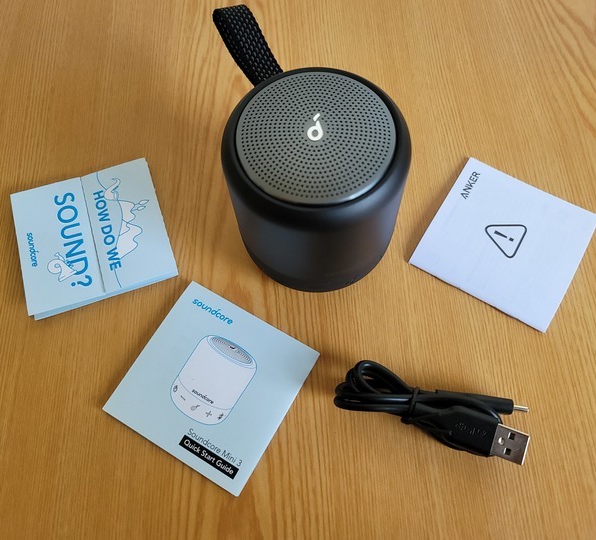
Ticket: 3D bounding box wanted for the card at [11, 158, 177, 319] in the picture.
[{"bbox_3d":[-0.107,-0.019,0.272,0.074,0.006,0.072,-18,68,-4],"label":"card"}]

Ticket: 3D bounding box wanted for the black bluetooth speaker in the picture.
[{"bbox_3d":[0.002,-0.051,0.238,0.075,0.083,0.111,-22,69,-6],"label":"black bluetooth speaker"}]

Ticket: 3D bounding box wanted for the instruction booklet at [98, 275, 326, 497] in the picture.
[{"bbox_3d":[-0.039,0.052,0.242,0.073,0.003,0.072,28,72,13],"label":"instruction booklet"}]

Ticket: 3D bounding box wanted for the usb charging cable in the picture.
[{"bbox_3d":[0.058,0.060,0.226,0.085,0.018,0.026,13,69,8],"label":"usb charging cable"}]

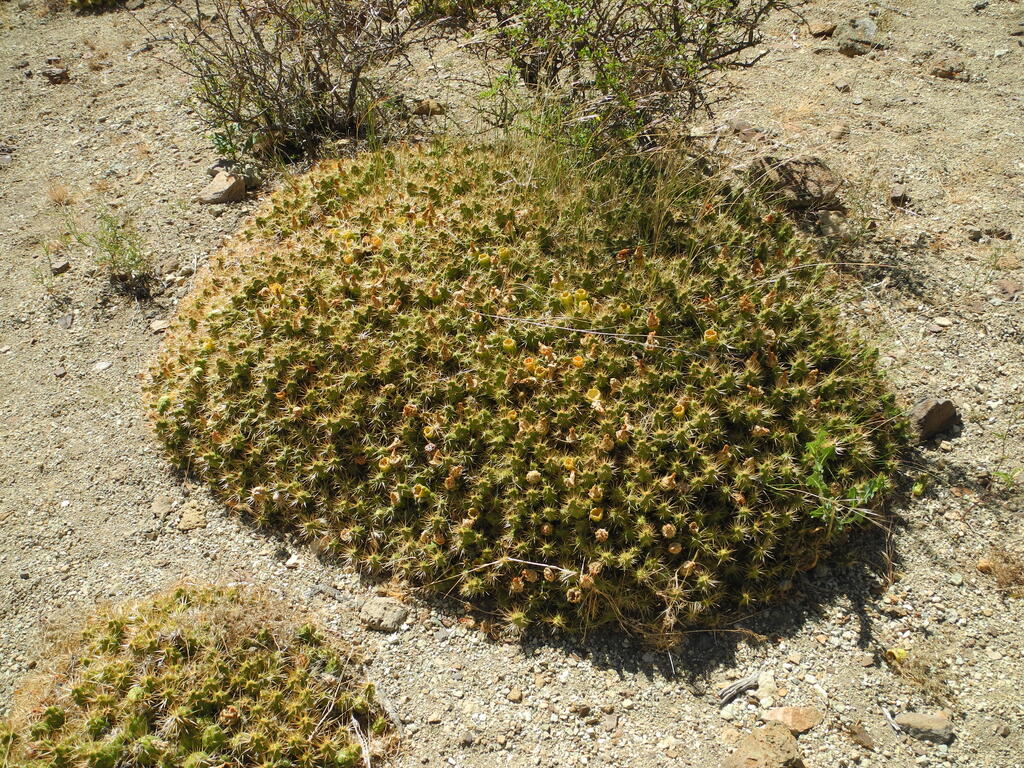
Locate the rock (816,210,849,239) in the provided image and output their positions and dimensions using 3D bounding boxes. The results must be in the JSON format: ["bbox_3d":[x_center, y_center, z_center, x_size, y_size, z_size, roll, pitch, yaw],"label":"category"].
[{"bbox_3d":[1.092,-0.545,2.824,0.098,0.083,0.093,17,44,18],"label":"rock"}]

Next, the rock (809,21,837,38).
[{"bbox_3d":[1.603,-1.825,4.277,0.135,0.074,0.101,14,43,15],"label":"rock"}]

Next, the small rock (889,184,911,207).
[{"bbox_3d":[1.396,-0.678,2.982,0.063,0.072,0.063,19,45,20],"label":"small rock"}]

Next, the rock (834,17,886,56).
[{"bbox_3d":[1.714,-1.715,4.093,0.228,0.160,0.183,15,44,17],"label":"rock"}]

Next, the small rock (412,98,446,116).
[{"bbox_3d":[-0.356,-1.195,3.580,0.147,0.051,0.091,-4,42,-4],"label":"small rock"}]

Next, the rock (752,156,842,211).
[{"bbox_3d":[1.030,-0.728,2.994,0.307,0.137,0.215,14,43,16],"label":"rock"}]

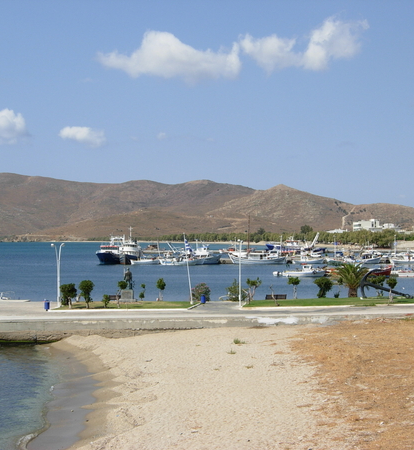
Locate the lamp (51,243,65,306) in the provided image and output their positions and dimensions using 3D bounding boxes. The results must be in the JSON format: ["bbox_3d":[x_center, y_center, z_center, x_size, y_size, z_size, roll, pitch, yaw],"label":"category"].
[{"bbox_3d":[-13.540,4.560,98.000,1.300,5.850,0.350,0,-1,-10],"label":"lamp"}]

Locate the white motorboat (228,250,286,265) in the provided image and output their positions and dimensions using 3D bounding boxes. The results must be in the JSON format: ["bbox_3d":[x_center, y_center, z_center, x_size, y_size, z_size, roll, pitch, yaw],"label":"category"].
[{"bbox_3d":[13.910,9.130,302.000,16.000,4.000,4.600,0,-1,0],"label":"white motorboat"}]

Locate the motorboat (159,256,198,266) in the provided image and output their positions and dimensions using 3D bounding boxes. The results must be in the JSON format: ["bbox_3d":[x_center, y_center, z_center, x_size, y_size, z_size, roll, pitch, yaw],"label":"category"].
[{"bbox_3d":[-7.740,9.920,292.000,10.400,2.800,3.300,0,-1,0],"label":"motorboat"}]

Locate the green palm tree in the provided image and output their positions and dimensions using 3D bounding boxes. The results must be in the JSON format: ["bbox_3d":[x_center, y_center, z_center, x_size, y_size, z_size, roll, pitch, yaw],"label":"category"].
[{"bbox_3d":[14.760,5.630,109.000,3.500,3.700,3.500,0,-1,0],"label":"green palm tree"}]

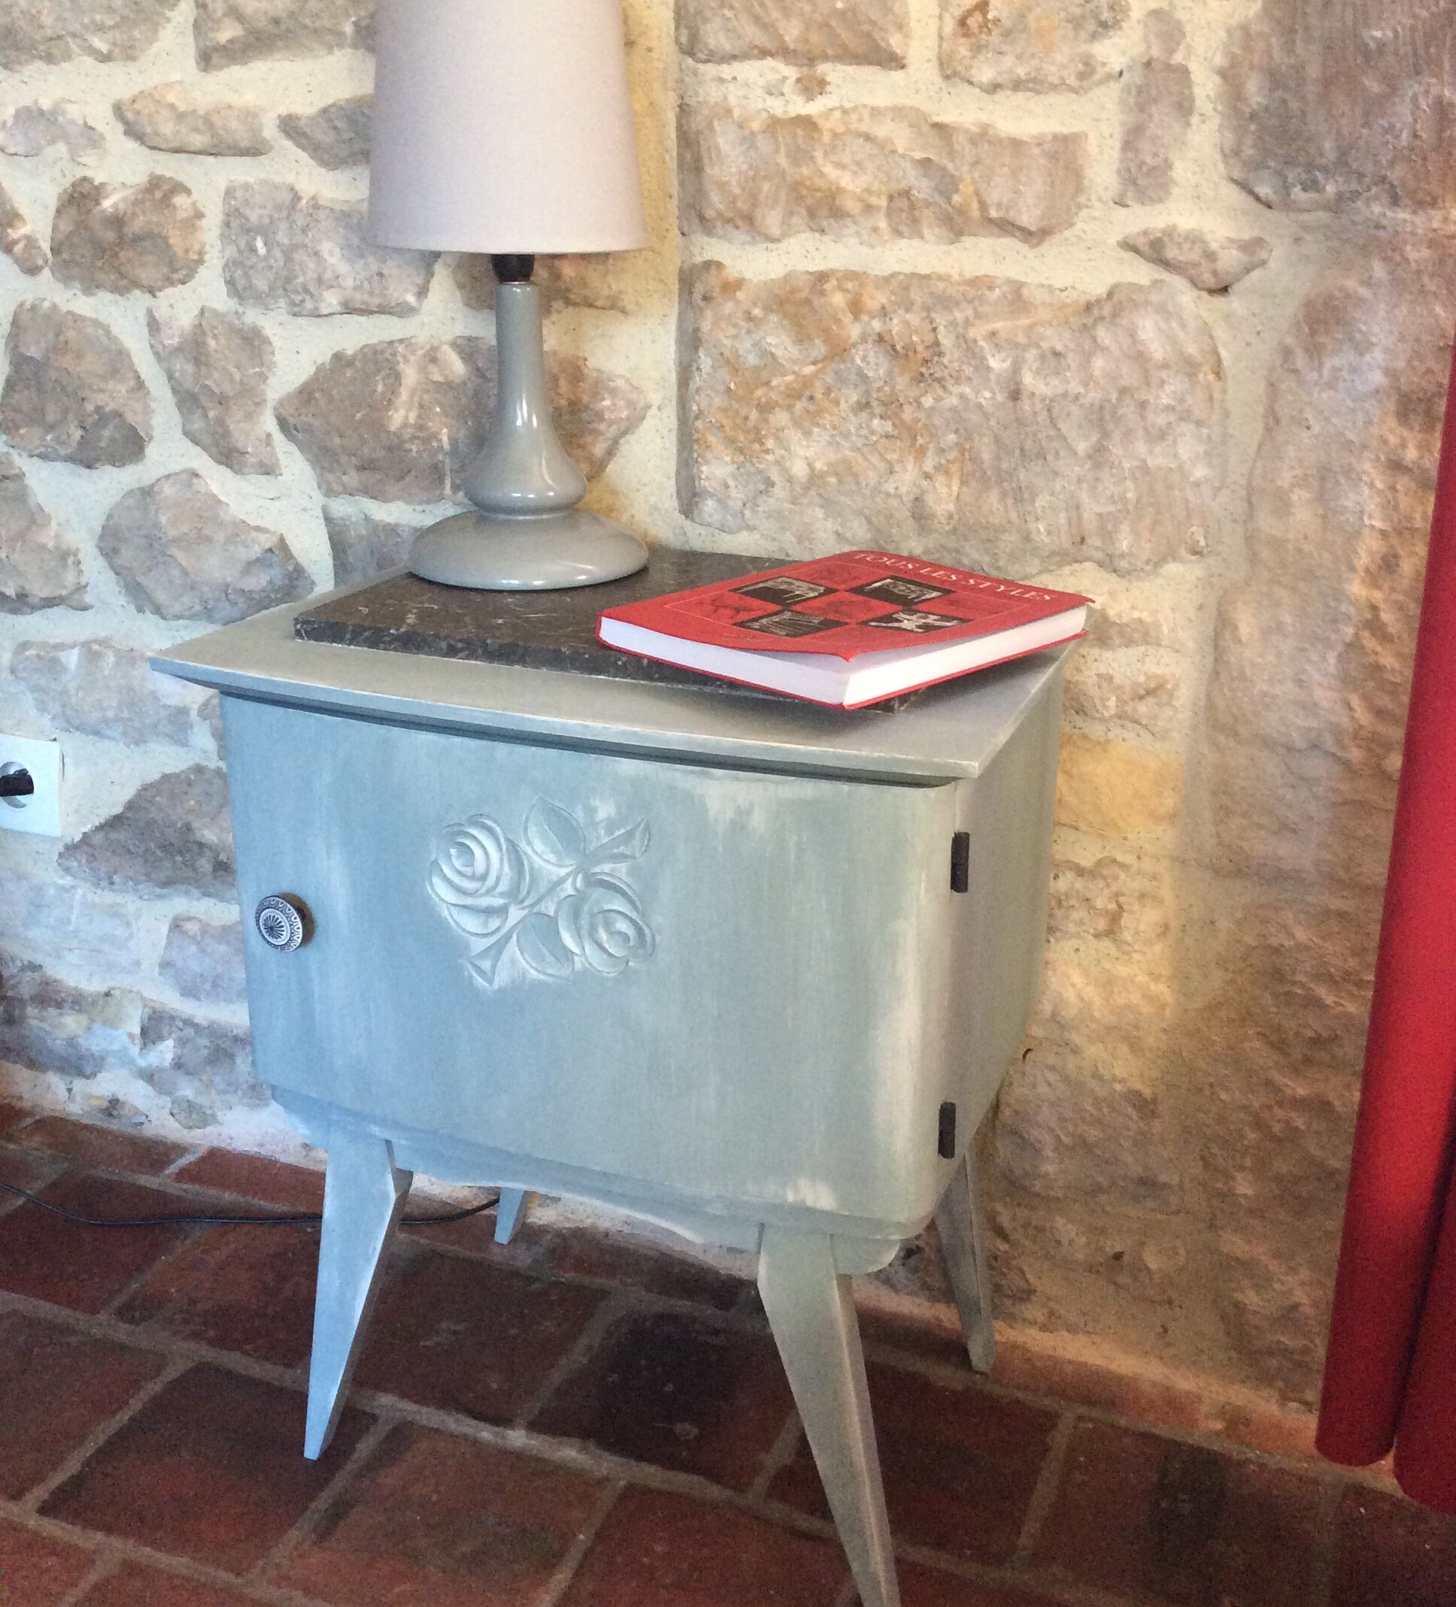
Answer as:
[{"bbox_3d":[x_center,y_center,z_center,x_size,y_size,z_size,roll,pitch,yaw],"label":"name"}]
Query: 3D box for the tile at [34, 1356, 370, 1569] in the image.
[{"bbox_3d":[-0.329,0.432,1.162,0.147,0.018,0.153,8,22,20],"label":"tile"}]

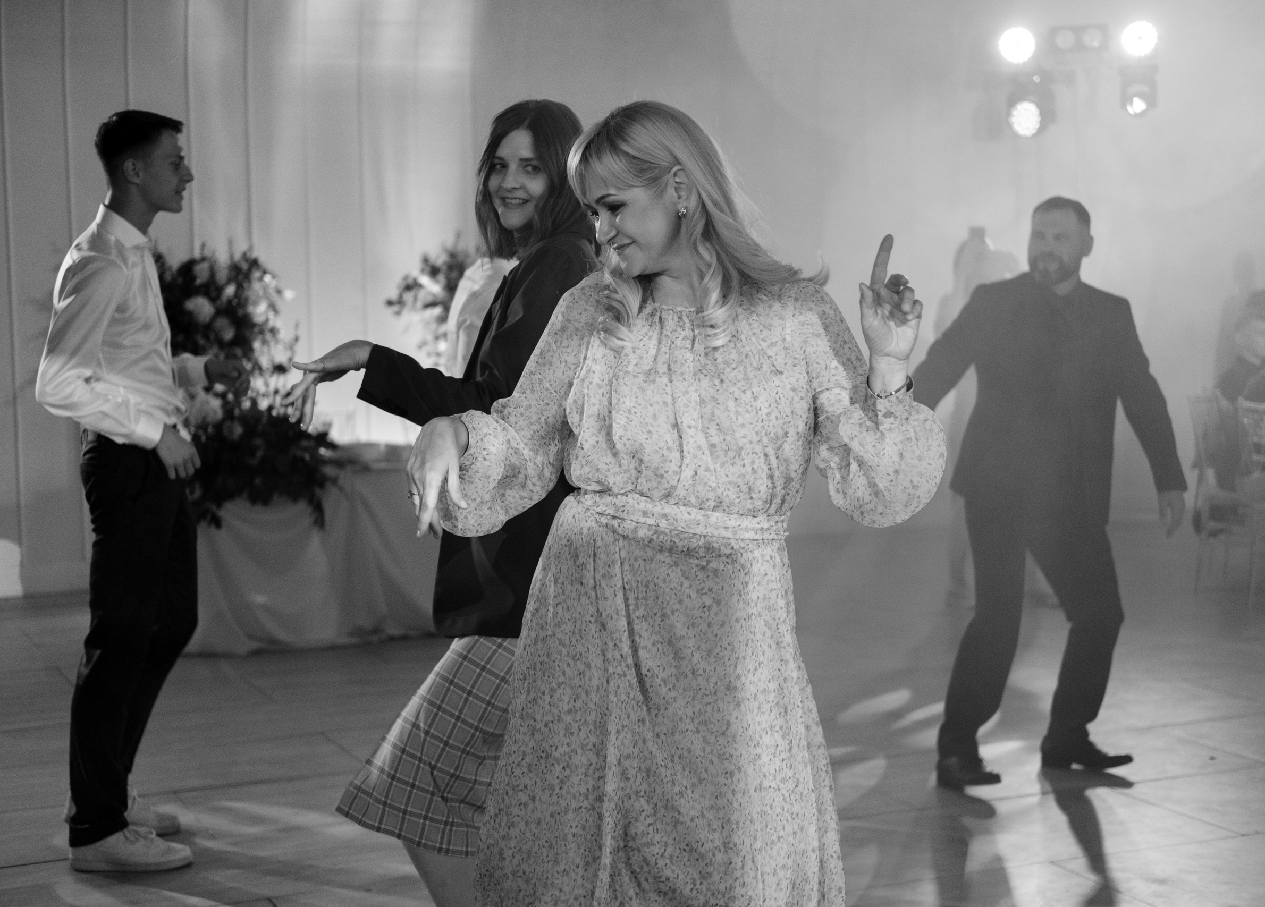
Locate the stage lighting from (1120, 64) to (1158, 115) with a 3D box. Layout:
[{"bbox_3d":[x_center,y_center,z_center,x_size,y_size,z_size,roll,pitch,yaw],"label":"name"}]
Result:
[{"bbox_3d":[2.845,-2.043,11.250,0.215,0.280,0.200,0,4,14],"label":"stage lighting"}]

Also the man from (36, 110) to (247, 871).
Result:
[{"bbox_3d":[-1.240,0.080,5.100,0.470,1.875,0.500,-1,4,0],"label":"man"}]

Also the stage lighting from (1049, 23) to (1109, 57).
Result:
[{"bbox_3d":[2.505,-2.321,11.250,0.340,0.175,0.150,0,4,16],"label":"stage lighting"}]

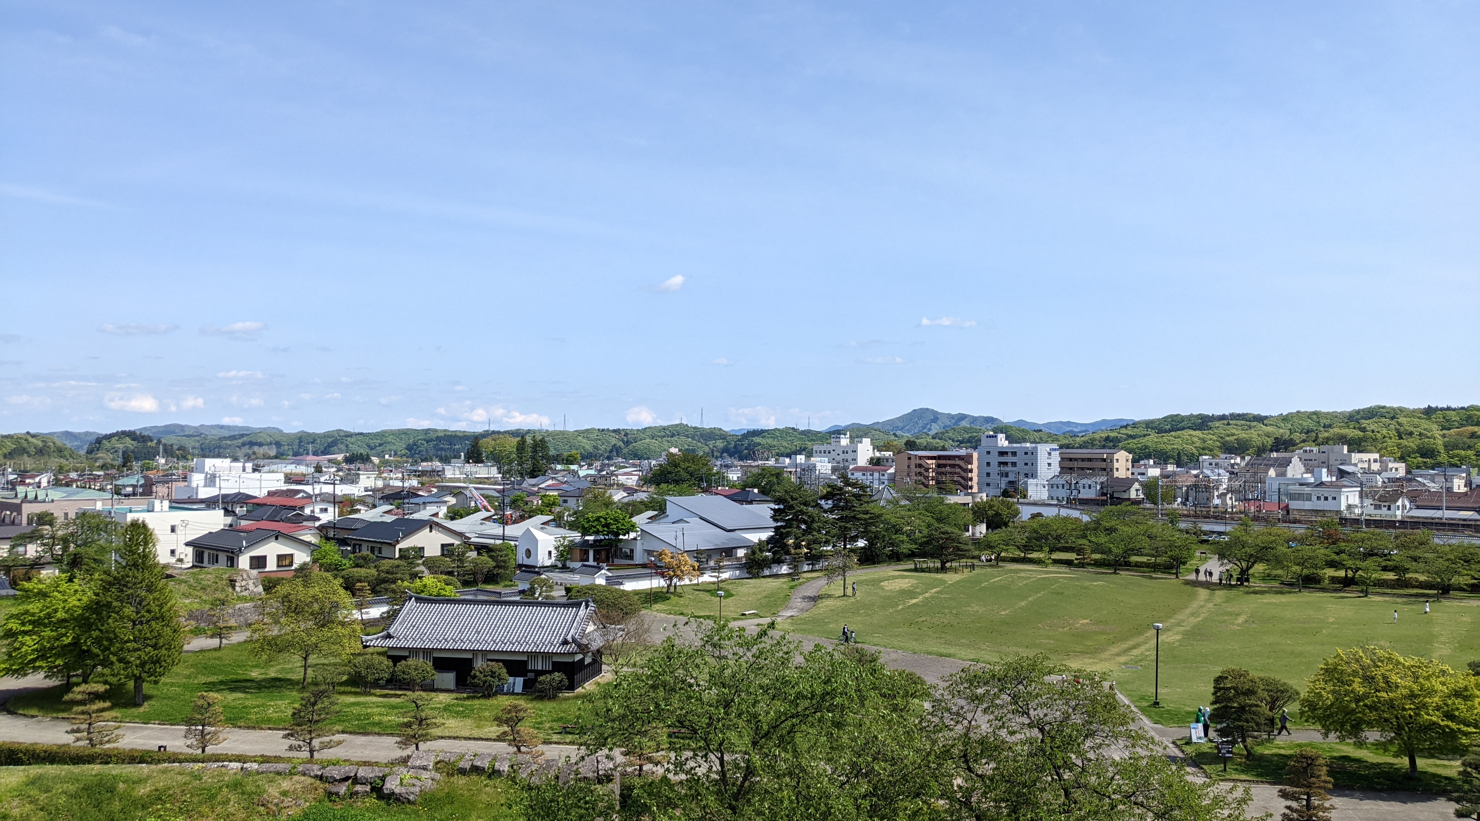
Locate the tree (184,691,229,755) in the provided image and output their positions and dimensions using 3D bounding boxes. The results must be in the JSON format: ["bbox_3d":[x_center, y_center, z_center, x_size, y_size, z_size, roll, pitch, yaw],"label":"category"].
[{"bbox_3d":[-28.751,16.754,61.987,2.296,3.320,2.296,0,-2,0],"label":"tree"}]

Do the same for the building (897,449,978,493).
[{"bbox_3d":[69.125,20.827,395.274,11.000,13.985,33.000,2,-2,-44],"label":"building"}]

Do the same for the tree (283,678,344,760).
[{"bbox_3d":[-22.346,16.205,60.606,3.100,4.400,2.900,0,-2,0],"label":"tree"}]

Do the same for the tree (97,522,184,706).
[{"bbox_3d":[-38.318,12.974,73.804,5.100,11.600,5.000,0,-2,0],"label":"tree"}]

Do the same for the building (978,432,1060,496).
[{"bbox_3d":[83.526,16.648,343.911,12.800,19.400,19.000,2,-2,-45],"label":"building"}]

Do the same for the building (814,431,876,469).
[{"bbox_3d":[41.939,19.775,466.119,9.500,20.000,23.000,2,-2,-45],"label":"building"}]

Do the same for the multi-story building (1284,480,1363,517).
[{"bbox_3d":[134.669,20.201,265.509,10.500,7.900,12.000,1,-2,-40],"label":"multi-story building"}]

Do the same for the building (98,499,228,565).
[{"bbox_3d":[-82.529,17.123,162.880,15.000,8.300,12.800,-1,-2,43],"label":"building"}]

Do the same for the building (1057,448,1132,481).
[{"bbox_3d":[112.794,19.109,369.517,9.000,13.074,23.000,1,-2,-37],"label":"building"}]

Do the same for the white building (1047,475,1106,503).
[{"bbox_3d":[90.078,20.277,304.003,8.000,6.620,15.500,2,-2,-42],"label":"white building"}]

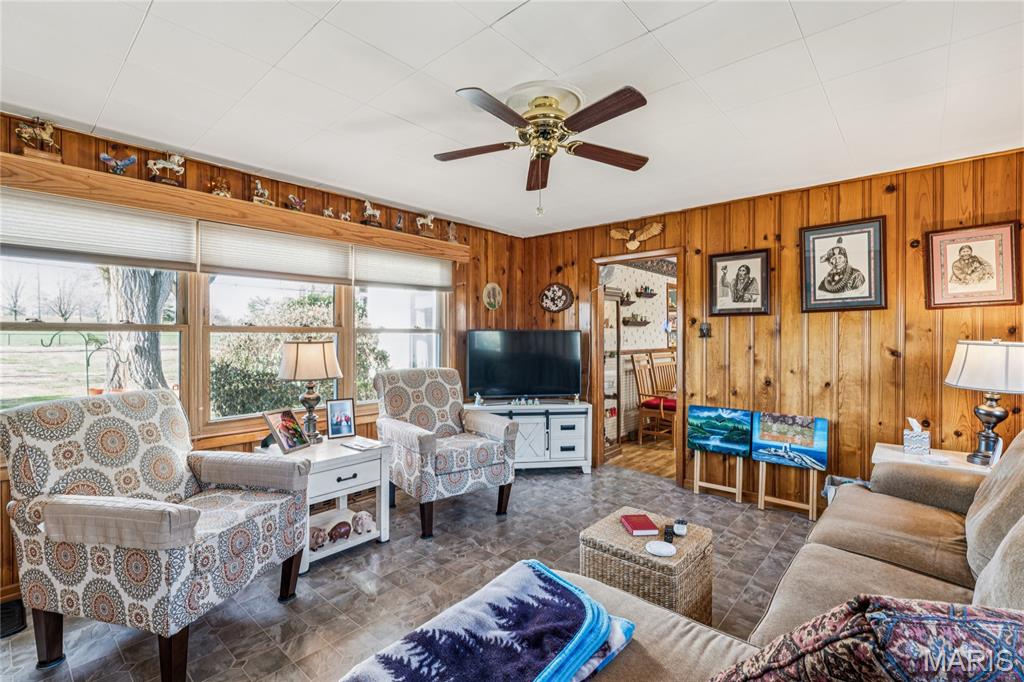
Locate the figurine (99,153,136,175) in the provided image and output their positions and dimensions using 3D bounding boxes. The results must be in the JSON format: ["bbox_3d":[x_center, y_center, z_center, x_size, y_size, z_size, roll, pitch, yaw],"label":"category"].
[{"bbox_3d":[-2.173,-0.969,2.509,0.165,0.110,0.085,0,0,-38],"label":"figurine"}]

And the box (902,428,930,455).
[{"bbox_3d":[2.468,0.623,2.778,0.112,0.125,0.112,0,1,41],"label":"box"}]

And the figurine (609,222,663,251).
[{"bbox_3d":[1.153,-0.963,4.223,0.520,0.220,0.060,0,0,40],"label":"figurine"}]

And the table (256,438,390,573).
[{"bbox_3d":[-1.204,0.987,2.914,0.625,0.610,0.595,0,0,42],"label":"table"}]

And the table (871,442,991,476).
[{"bbox_3d":[2.469,0.982,2.636,0.580,0.610,0.480,0,0,42],"label":"table"}]

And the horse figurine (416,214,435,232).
[{"bbox_3d":[-0.764,-1.043,4.019,0.070,0.170,0.185,0,0,43],"label":"horse figurine"}]

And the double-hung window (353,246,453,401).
[{"bbox_3d":[-0.935,-0.121,4.021,0.110,1.290,1.020,0,1,41],"label":"double-hung window"}]

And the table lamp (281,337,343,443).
[{"bbox_3d":[-1.371,0.327,3.091,0.415,0.705,0.415,0,1,41],"label":"table lamp"}]

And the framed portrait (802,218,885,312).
[{"bbox_3d":[2.339,-0.525,3.227,0.495,0.633,0.030,0,1,41],"label":"framed portrait"}]

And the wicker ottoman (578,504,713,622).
[{"bbox_3d":[0.610,1.085,2.054,0.445,0.445,0.445,0,1,41],"label":"wicker ottoman"}]

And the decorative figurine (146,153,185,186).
[{"bbox_3d":[-2.022,-1.002,2.659,0.070,0.196,0.180,0,0,42],"label":"decorative figurine"}]

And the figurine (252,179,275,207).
[{"bbox_3d":[-1.663,-0.996,3.064,0.070,0.178,0.137,0,0,24],"label":"figurine"}]

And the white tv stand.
[{"bbox_3d":[0.108,0.953,4.542,1.280,0.675,0.400,0,0,-8],"label":"white tv stand"}]

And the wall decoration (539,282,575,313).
[{"bbox_3d":[0.472,-0.460,4.818,0.380,0.310,0.090,0,0,42],"label":"wall decoration"}]

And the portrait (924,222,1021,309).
[{"bbox_3d":[2.826,-0.454,2.798,0.410,0.493,0.030,0,1,41],"label":"portrait"}]

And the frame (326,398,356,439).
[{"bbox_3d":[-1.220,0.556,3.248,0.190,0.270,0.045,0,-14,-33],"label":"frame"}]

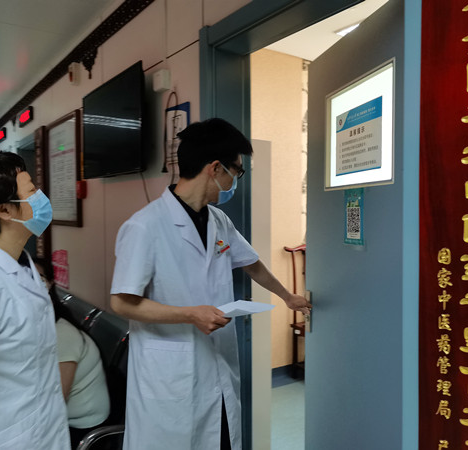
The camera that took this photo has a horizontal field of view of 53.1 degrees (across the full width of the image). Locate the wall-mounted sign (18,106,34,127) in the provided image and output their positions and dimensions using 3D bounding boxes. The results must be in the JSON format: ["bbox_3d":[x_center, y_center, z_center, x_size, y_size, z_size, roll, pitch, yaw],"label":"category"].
[{"bbox_3d":[-2.089,-1.077,4.696,0.045,0.130,0.500,-2,3,-35],"label":"wall-mounted sign"}]

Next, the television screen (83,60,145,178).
[{"bbox_3d":[-0.709,-0.558,2.728,0.045,0.535,0.910,-2,3,-35],"label":"television screen"}]

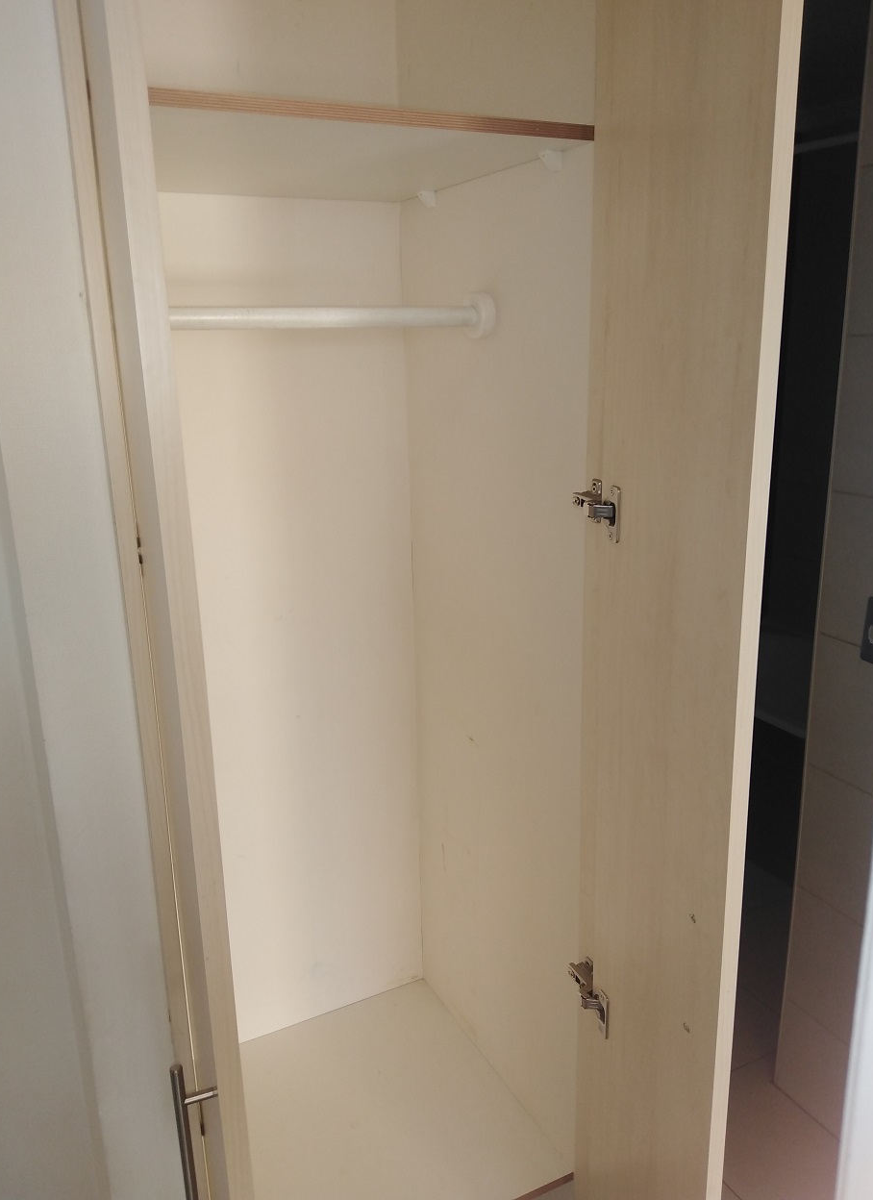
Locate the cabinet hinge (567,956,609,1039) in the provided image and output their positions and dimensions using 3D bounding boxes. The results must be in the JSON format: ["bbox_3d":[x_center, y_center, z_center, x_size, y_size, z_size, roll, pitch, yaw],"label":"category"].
[{"bbox_3d":[0.211,0.540,1.234,0.044,0.064,0.106,-9,16,-26],"label":"cabinet hinge"}]

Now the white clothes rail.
[{"bbox_3d":[-0.173,-0.361,1.151,0.545,0.058,0.058,-9,16,-26],"label":"white clothes rail"}]

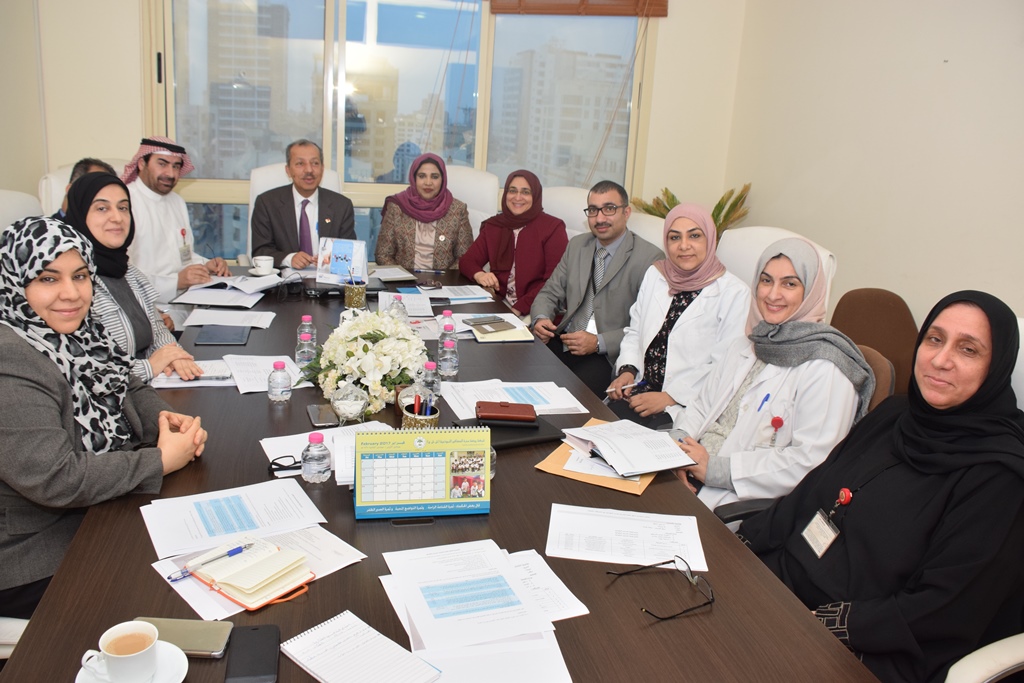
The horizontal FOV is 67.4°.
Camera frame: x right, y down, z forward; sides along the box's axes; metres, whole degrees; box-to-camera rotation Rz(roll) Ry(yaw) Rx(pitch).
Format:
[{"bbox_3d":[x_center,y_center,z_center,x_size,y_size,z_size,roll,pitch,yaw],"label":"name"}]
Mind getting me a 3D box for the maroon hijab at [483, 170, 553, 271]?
[{"bbox_3d":[0.013,-0.614,3.880,0.310,0.480,0.280,7,15,13],"label":"maroon hijab"}]

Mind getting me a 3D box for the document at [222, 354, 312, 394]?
[{"bbox_3d":[-0.735,0.093,2.305,0.210,0.007,0.297,-6,18,-29],"label":"document"}]

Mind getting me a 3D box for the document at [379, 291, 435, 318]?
[{"bbox_3d":[-0.432,-0.144,3.121,0.210,0.012,0.297,0,16,-10],"label":"document"}]

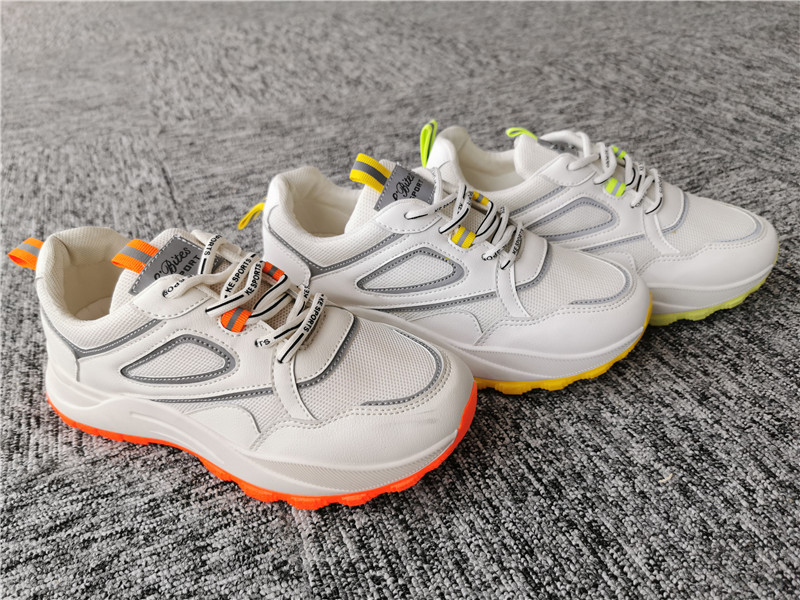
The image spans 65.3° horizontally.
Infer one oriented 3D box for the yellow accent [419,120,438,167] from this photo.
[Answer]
[{"bbox_3d":[0.022,-0.121,0.482,0.012,0.034,0.018,6,35,12],"label":"yellow accent"}]

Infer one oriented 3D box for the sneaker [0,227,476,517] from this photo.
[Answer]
[{"bbox_3d":[-0.095,0.023,0.344,0.278,0.115,0.105,7,35,13],"label":"sneaker"}]

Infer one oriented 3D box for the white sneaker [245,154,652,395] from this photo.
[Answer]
[{"bbox_3d":[0.027,-0.026,0.412,0.278,0.115,0.105,8,35,13],"label":"white sneaker"}]

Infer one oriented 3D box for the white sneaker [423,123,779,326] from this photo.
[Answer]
[{"bbox_3d":[0.140,-0.066,0.468,0.278,0.115,0.105,6,35,12],"label":"white sneaker"}]

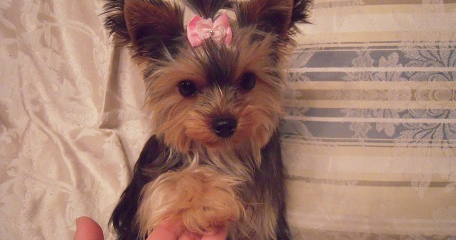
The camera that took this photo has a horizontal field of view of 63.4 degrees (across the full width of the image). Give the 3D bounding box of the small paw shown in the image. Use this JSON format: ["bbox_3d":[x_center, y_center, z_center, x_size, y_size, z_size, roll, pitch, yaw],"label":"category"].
[{"bbox_3d":[-0.028,0.062,0.283,0.077,0.042,0.052,-1,28,-3],"label":"small paw"}]

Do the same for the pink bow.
[{"bbox_3d":[-0.016,-0.077,0.318,0.039,0.027,0.019,-5,8,-1],"label":"pink bow"}]

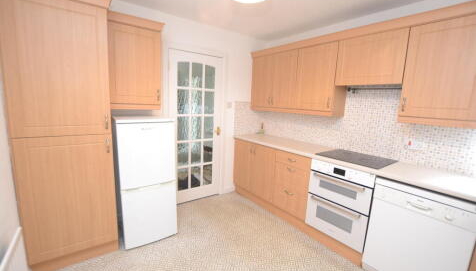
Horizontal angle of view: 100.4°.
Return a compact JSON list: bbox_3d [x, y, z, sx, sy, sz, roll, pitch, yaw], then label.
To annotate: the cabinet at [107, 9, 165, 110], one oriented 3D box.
[{"bbox_3d":[-1.100,-0.709,2.089,0.497,0.853,0.330,-4,12,-33],"label":"cabinet"}]

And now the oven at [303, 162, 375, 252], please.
[{"bbox_3d":[1.178,0.637,2.129,0.560,0.752,0.578,-6,13,-39],"label":"oven"}]

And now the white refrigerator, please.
[{"bbox_3d":[-1.012,0.428,2.178,0.503,1.271,0.550,-4,12,-33],"label":"white refrigerator"}]

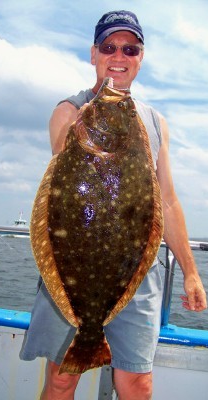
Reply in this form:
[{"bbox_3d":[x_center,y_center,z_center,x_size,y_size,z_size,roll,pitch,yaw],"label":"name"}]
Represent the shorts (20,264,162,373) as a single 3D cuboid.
[{"bbox_3d":[-0.040,0.361,1.370,0.450,0.385,0.290,0,-5,3],"label":"shorts"}]

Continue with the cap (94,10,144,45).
[{"bbox_3d":[0.053,-0.586,1.425,0.175,0.135,0.265,4,11,-5],"label":"cap"}]

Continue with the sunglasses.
[{"bbox_3d":[0.050,-0.508,1.405,0.150,0.045,0.145,4,11,-5],"label":"sunglasses"}]

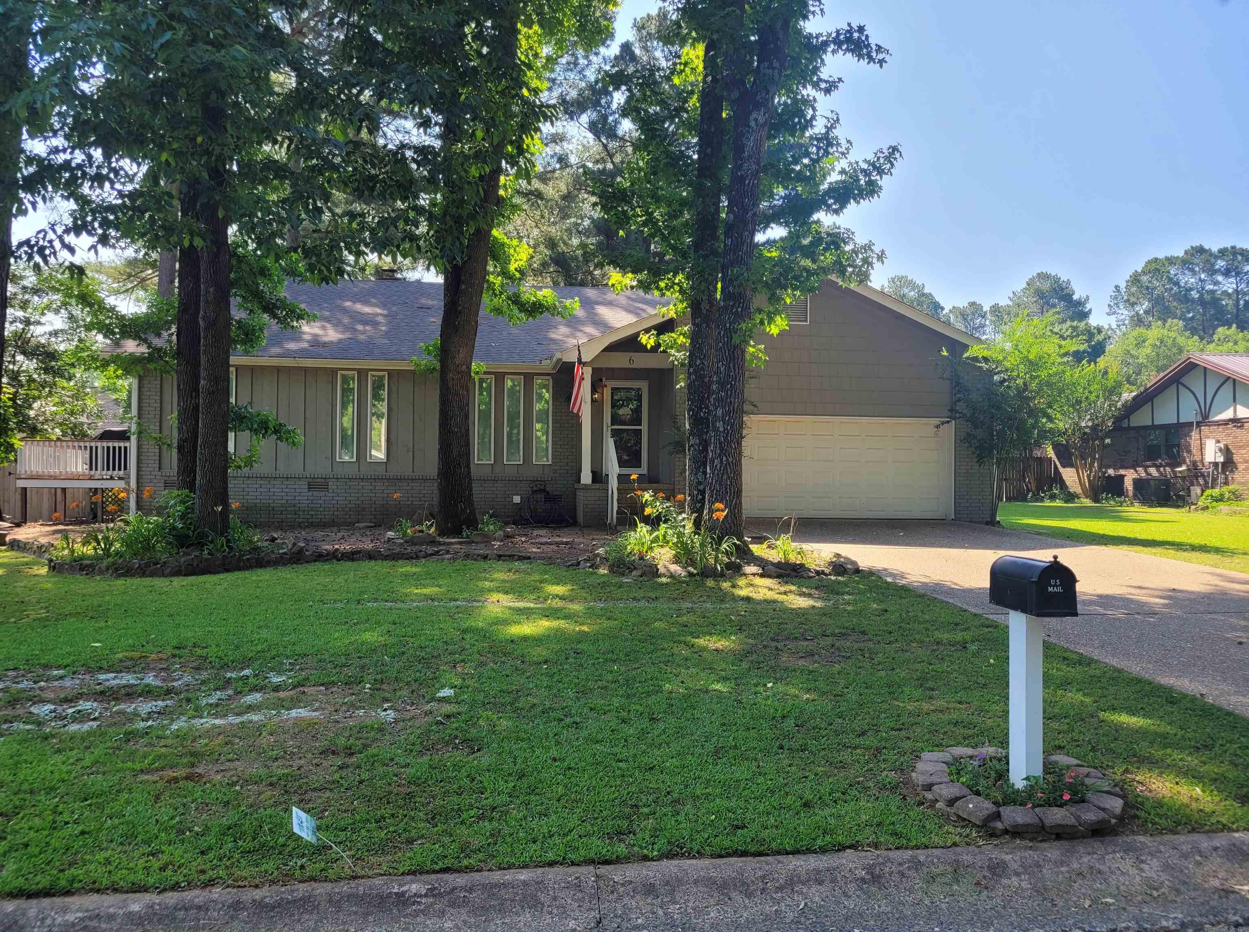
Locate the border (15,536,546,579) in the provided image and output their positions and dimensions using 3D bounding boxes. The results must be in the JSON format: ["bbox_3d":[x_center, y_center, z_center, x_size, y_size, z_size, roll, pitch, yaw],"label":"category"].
[{"bbox_3d":[-5.886,1.407,14.547,8.960,0.340,3.400,1,-1,-5],"label":"border"}]

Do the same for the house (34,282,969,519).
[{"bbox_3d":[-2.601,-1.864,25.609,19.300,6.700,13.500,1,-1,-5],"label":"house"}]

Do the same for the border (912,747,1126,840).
[{"bbox_3d":[1.928,1.595,4.640,0.980,0.140,0.990,1,-1,-5],"label":"border"}]

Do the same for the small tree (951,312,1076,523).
[{"bbox_3d":[8.290,-1.030,20.000,2.700,4.500,2.600,1,-1,-5],"label":"small tree"}]

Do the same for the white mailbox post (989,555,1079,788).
[{"bbox_3d":[1.975,1.001,4.570,0.220,1.160,0.480,1,-1,-5],"label":"white mailbox post"}]

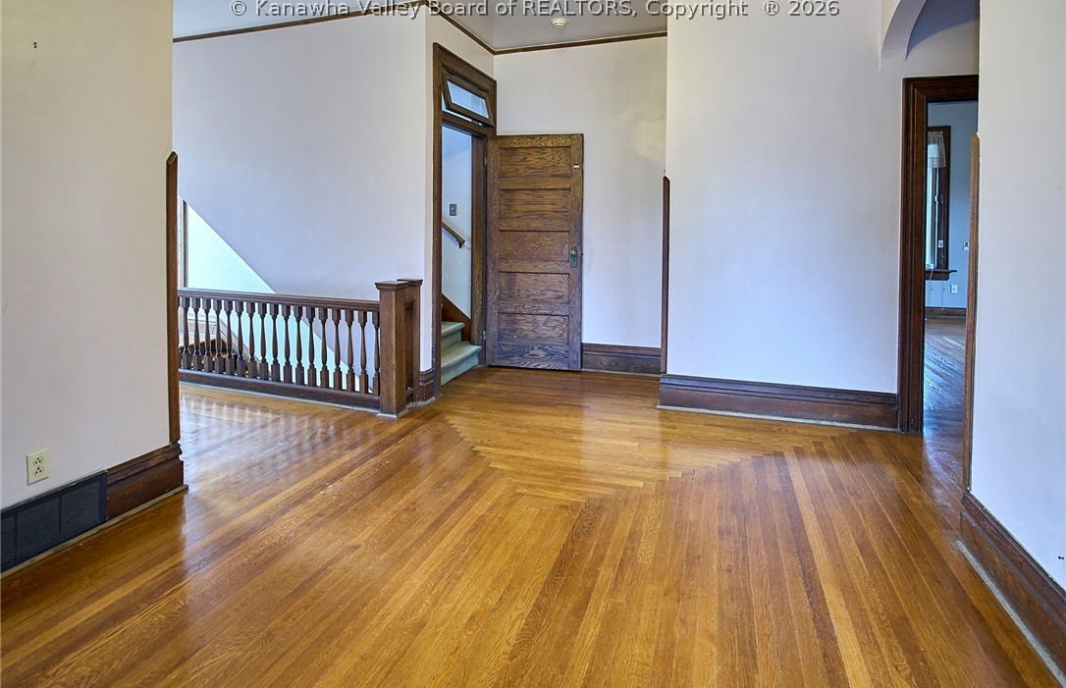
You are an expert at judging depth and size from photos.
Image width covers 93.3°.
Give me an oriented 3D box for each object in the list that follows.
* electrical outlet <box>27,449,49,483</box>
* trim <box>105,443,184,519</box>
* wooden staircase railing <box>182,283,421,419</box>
[{"bbox_3d":[-1.934,0.483,1.965,0.011,0.117,0.072,3,9,18],"label":"electrical outlet"},{"bbox_3d":[-1.798,0.625,2.332,0.038,0.226,0.325,3,9,18],"label":"trim"},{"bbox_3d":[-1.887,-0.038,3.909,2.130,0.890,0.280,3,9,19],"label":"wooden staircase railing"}]

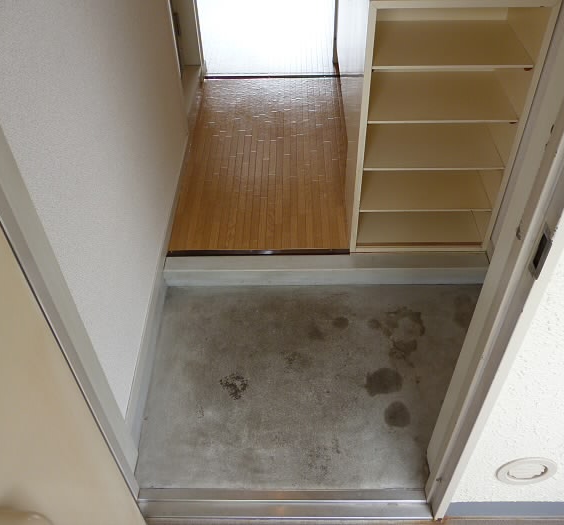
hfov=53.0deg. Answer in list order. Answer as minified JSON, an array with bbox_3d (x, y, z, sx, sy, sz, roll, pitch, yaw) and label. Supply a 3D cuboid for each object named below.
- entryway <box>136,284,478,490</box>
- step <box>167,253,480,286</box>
[{"bbox_3d":[0.161,0.349,1.787,1.133,0.040,0.750,0,45,1],"label":"entryway"},{"bbox_3d":[0.161,0.028,2.050,1.155,0.078,0.077,0,45,1],"label":"step"}]

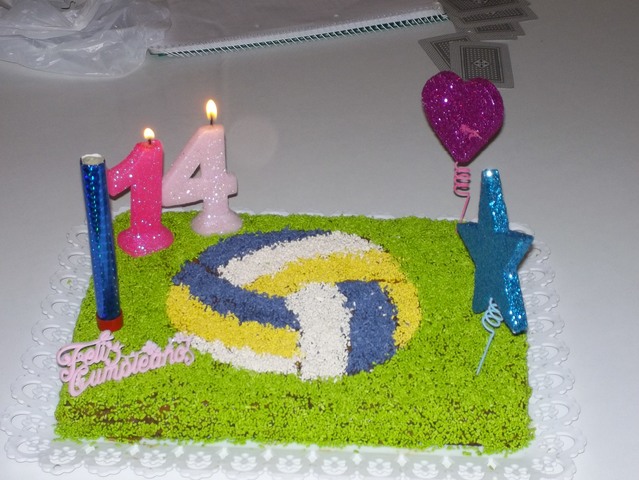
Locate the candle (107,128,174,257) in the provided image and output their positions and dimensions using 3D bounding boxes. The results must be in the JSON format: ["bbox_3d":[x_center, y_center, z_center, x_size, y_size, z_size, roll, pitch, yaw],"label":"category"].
[{"bbox_3d":[-0.140,-0.042,0.997,0.057,0.104,0.038,-7,38,-18],"label":"candle"}]

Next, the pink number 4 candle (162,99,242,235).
[{"bbox_3d":[-0.096,-0.058,1.012,0.069,0.115,0.036,-10,37,-14],"label":"pink number 4 candle"}]

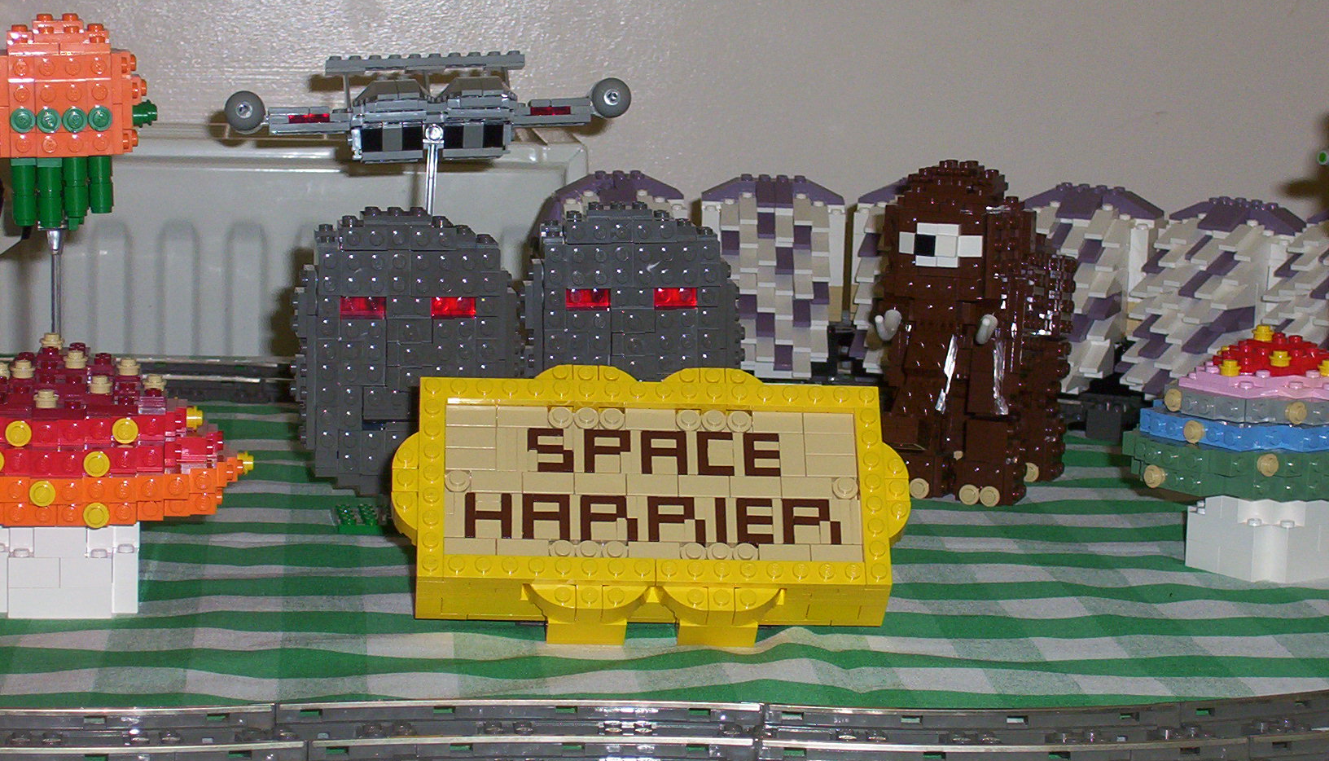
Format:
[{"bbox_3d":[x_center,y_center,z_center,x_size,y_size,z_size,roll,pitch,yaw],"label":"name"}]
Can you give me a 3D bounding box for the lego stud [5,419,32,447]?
[{"bbox_3d":[-0.196,0.016,1.168,0.008,0.008,0.005,0,11,-7],"label":"lego stud"}]

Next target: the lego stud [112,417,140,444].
[{"bbox_3d":[-0.164,0.015,1.168,0.008,0.008,0.005,0,11,-7],"label":"lego stud"}]

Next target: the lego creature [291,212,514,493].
[{"bbox_3d":[-0.092,-0.015,1.389,0.080,0.101,0.074,0,11,-4],"label":"lego creature"}]

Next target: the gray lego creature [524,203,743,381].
[{"bbox_3d":[-0.013,-0.019,1.435,0.080,0.101,0.074,1,11,-1],"label":"gray lego creature"}]

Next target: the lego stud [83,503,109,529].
[{"bbox_3d":[-0.172,0.041,1.166,0.008,0.008,0.005,0,11,-7],"label":"lego stud"}]

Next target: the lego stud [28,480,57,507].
[{"bbox_3d":[-0.187,0.034,1.159,0.008,0.008,0.005,0,11,-7],"label":"lego stud"}]

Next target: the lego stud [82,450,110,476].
[{"bbox_3d":[-0.172,0.025,1.164,0.008,0.008,0.005,0,11,-7],"label":"lego stud"}]

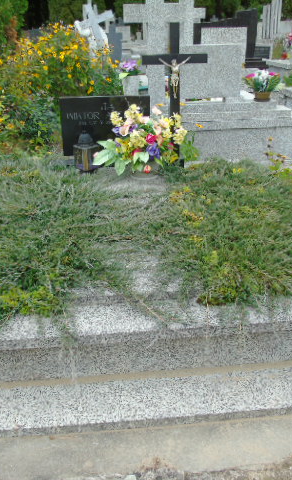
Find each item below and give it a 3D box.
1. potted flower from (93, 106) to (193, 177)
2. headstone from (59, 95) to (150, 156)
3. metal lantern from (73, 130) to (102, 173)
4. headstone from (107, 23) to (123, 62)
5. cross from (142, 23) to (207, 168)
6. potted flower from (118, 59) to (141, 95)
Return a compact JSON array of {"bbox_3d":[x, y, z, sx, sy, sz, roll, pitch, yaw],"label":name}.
[{"bbox_3d":[-0.033,-0.726,3.370,0.630,0.460,0.400,-3,26,-4],"label":"potted flower"},{"bbox_3d":[-0.315,-0.881,3.582,0.697,0.454,0.070,-3,26,-4],"label":"headstone"},{"bbox_3d":[-0.453,-0.680,3.512,0.201,0.303,0.201,-3,26,-4],"label":"metal lantern"},{"bbox_3d":[-0.690,-3.760,9.000,0.480,0.850,0.130,-4,20,-5],"label":"headstone"},{"bbox_3d":[0.220,-1.024,3.373,0.451,1.020,0.080,-3,26,-4],"label":"cross"},{"bbox_3d":[-0.167,-1.678,4.900,0.240,0.460,0.220,-3,26,-4],"label":"potted flower"}]

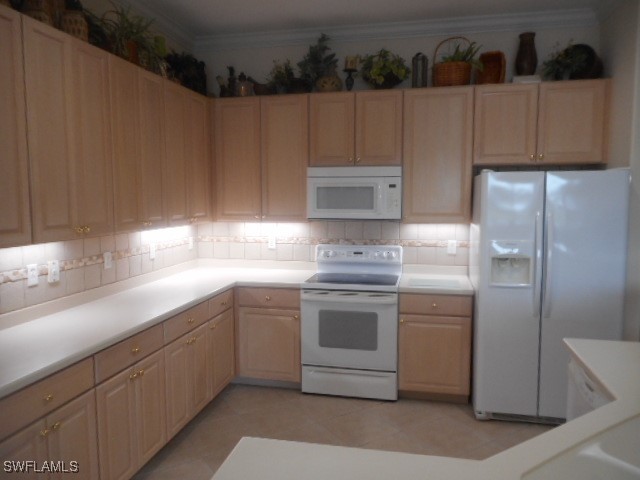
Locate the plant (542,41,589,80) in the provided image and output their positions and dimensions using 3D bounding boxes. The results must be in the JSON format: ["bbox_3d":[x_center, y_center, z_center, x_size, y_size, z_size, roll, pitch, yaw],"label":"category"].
[{"bbox_3d":[1.857,-1.334,3.509,0.315,0.314,0.250,1,6,12],"label":"plant"}]

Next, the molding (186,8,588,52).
[{"bbox_3d":[0.474,-1.750,3.886,3.430,0.100,0.110,1,6,12],"label":"molding"}]

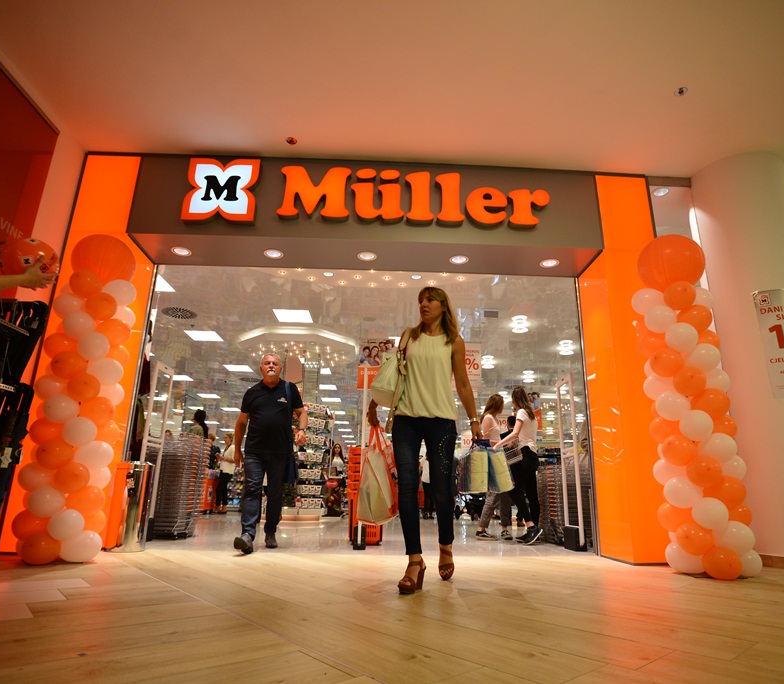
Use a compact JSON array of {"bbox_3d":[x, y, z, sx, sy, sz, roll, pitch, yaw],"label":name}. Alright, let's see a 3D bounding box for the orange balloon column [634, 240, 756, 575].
[{"bbox_3d":[2.195,0.372,3.617,0.560,2.535,0.560,2,-17,-2],"label":"orange balloon column"}]

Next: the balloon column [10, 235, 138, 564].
[{"bbox_3d":[-2.310,0.297,3.645,0.555,2.475,0.555,2,-17,-2],"label":"balloon column"}]

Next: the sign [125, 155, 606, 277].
[{"bbox_3d":[-0.216,-1.220,4.836,4.390,0.810,0.680,2,-17,-2],"label":"sign"}]

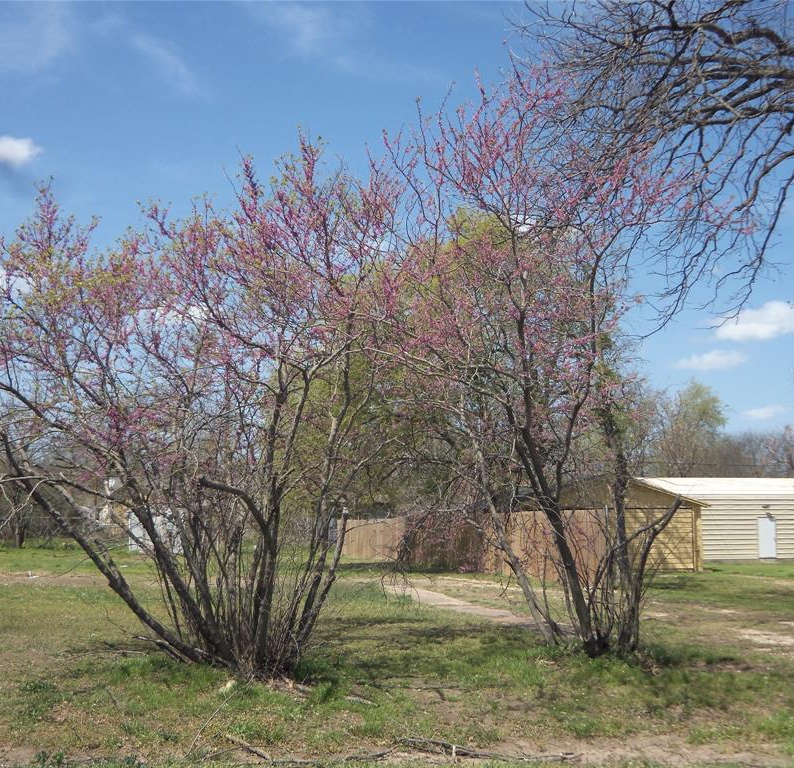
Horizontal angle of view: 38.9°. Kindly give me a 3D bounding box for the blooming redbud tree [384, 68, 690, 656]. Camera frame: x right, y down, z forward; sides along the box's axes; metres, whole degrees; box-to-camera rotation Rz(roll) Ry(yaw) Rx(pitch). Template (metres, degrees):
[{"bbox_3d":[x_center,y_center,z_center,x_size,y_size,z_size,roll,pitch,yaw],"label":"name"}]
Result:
[{"bbox_3d":[1.700,-0.300,13.450,3.850,6.900,3.700,0,-7,0],"label":"blooming redbud tree"}]

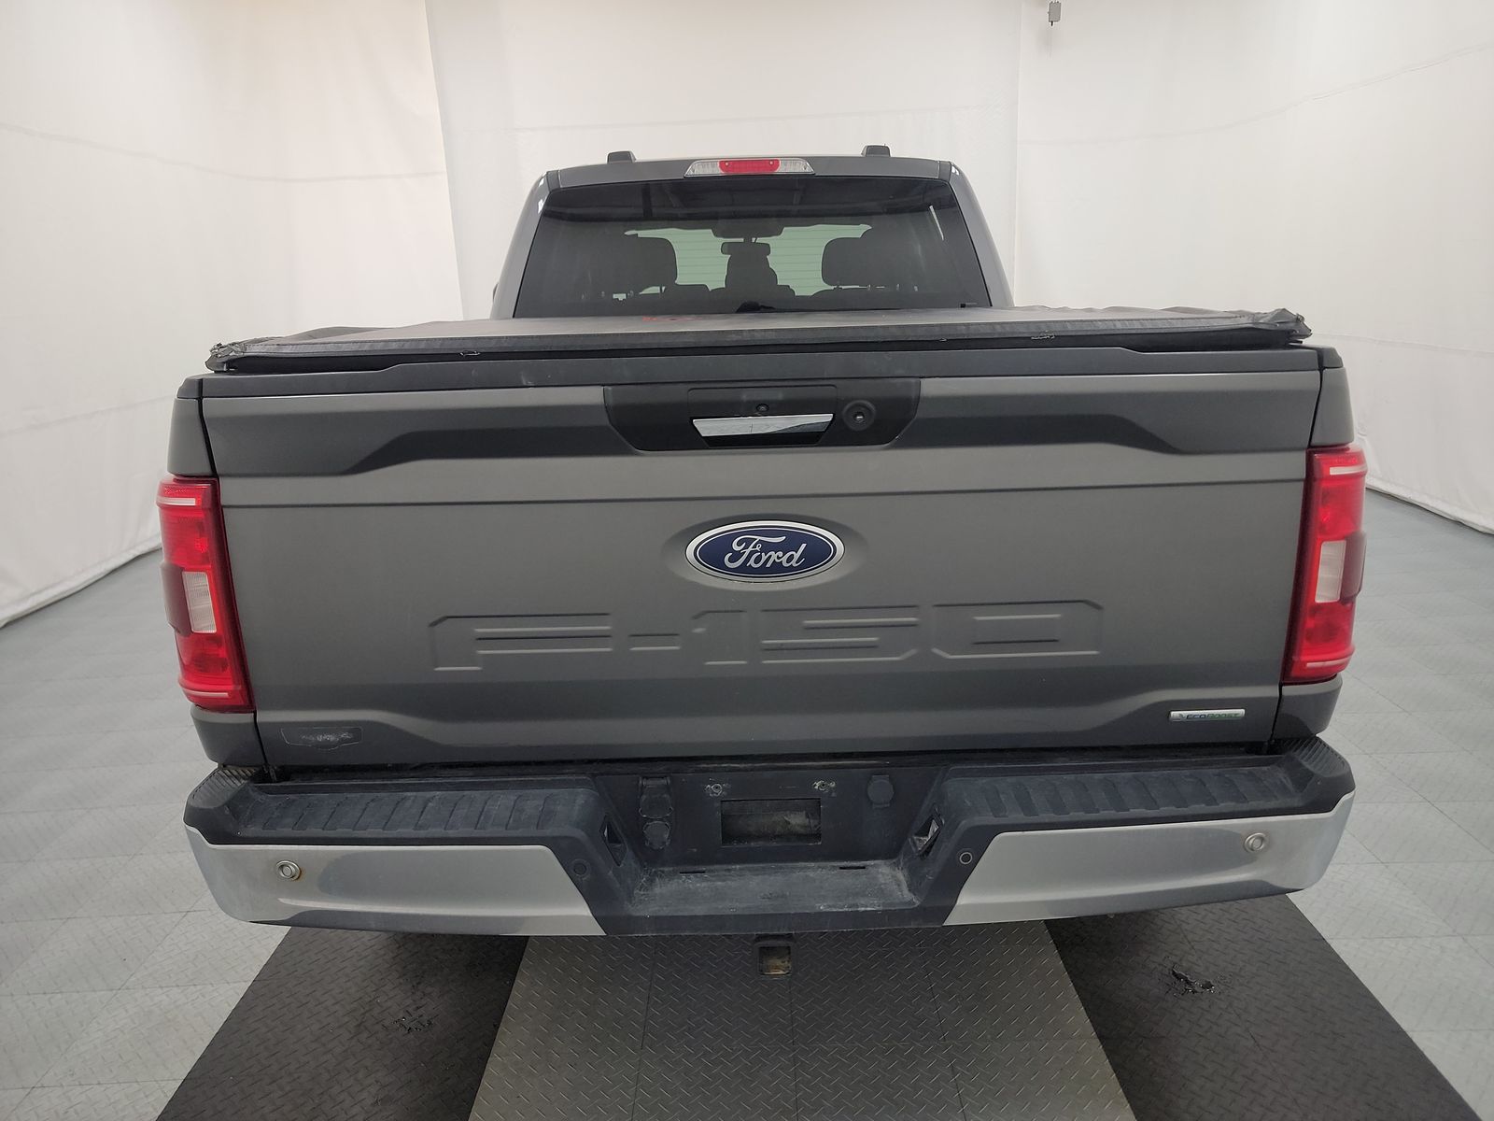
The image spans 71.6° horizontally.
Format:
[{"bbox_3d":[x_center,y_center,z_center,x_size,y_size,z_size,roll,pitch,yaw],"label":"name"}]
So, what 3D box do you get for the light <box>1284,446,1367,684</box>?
[{"bbox_3d":[0.937,-0.001,1.709,0.145,0.400,0.160,-2,15,0],"label":"light"}]

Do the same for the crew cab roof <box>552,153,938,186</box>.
[{"bbox_3d":[0.005,-1.497,4.178,1.360,0.130,1.720,-2,15,0],"label":"crew cab roof"}]

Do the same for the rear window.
[{"bbox_3d":[0.013,-1.015,3.352,1.530,0.470,0.100,-2,-1,0],"label":"rear window"}]

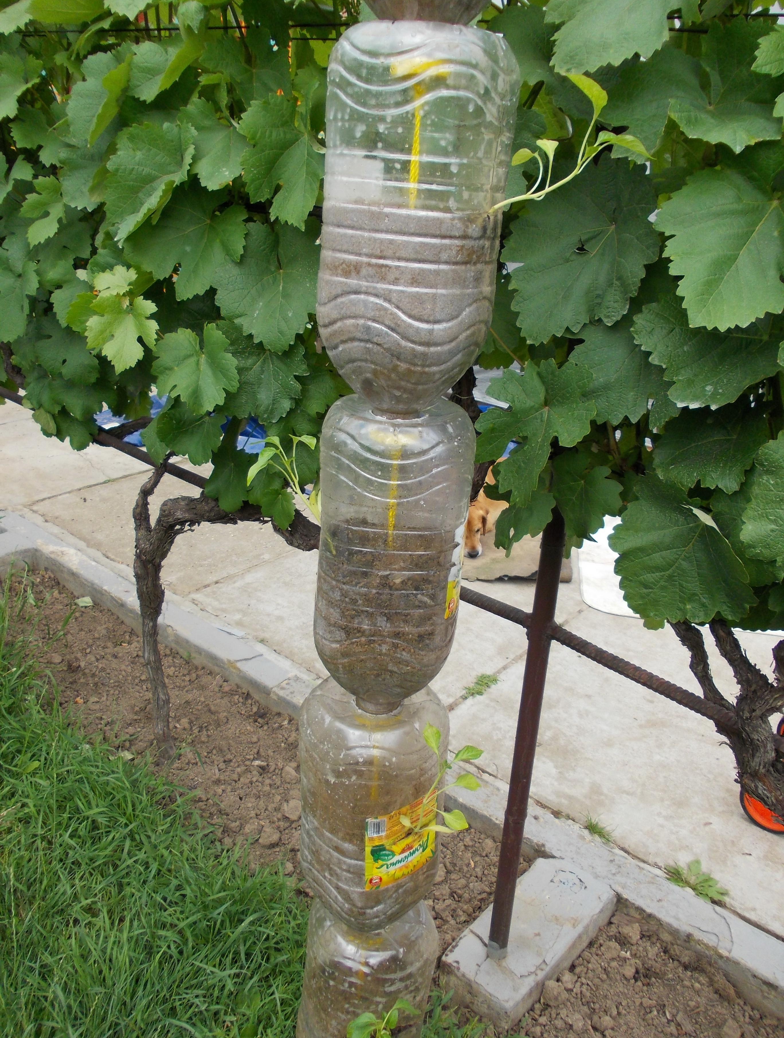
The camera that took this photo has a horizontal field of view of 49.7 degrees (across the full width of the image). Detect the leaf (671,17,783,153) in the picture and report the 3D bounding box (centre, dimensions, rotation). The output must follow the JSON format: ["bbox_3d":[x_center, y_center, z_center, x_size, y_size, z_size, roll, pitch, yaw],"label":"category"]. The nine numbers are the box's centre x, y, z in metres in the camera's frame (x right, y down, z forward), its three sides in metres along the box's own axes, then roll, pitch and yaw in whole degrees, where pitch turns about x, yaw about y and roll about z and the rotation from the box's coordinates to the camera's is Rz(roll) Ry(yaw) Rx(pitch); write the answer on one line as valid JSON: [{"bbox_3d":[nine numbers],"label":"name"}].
[{"bbox_3d":[0.366,-0.476,0.930,0.140,0.155,0.070,14,5,24],"label":"leaf"}]

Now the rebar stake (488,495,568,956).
[{"bbox_3d":[0.224,0.394,1.414,0.035,0.910,0.035,19,27,34],"label":"rebar stake"}]

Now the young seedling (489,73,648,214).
[{"bbox_3d":[0.152,-0.322,0.725,0.135,0.125,0.080,7,22,9],"label":"young seedling"}]

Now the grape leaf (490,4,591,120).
[{"bbox_3d":[0.183,-0.563,1.040,0.124,0.128,0.045,-5,12,16],"label":"grape leaf"}]

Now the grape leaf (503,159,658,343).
[{"bbox_3d":[0.234,-0.332,1.050,0.195,0.235,0.060,12,7,20],"label":"grape leaf"}]

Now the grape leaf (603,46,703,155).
[{"bbox_3d":[0.305,-0.497,1.000,0.145,0.145,0.050,13,12,21],"label":"grape leaf"}]

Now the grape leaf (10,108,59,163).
[{"bbox_3d":[-0.790,-0.848,1.870,0.096,0.108,0.050,4,-1,0],"label":"grape leaf"}]

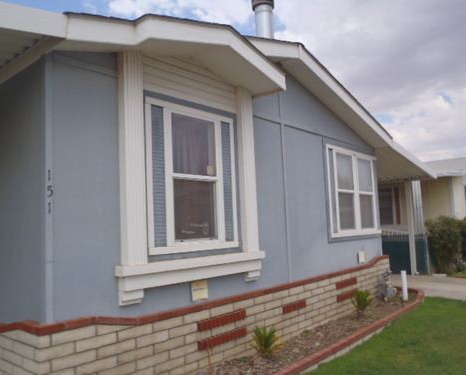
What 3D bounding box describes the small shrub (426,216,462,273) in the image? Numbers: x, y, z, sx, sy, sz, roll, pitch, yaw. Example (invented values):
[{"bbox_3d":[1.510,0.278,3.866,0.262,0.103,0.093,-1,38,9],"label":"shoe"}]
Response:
[{"bbox_3d":[5.960,1.614,11.450,1.050,1.560,1.050,-7,-8,41],"label":"small shrub"}]

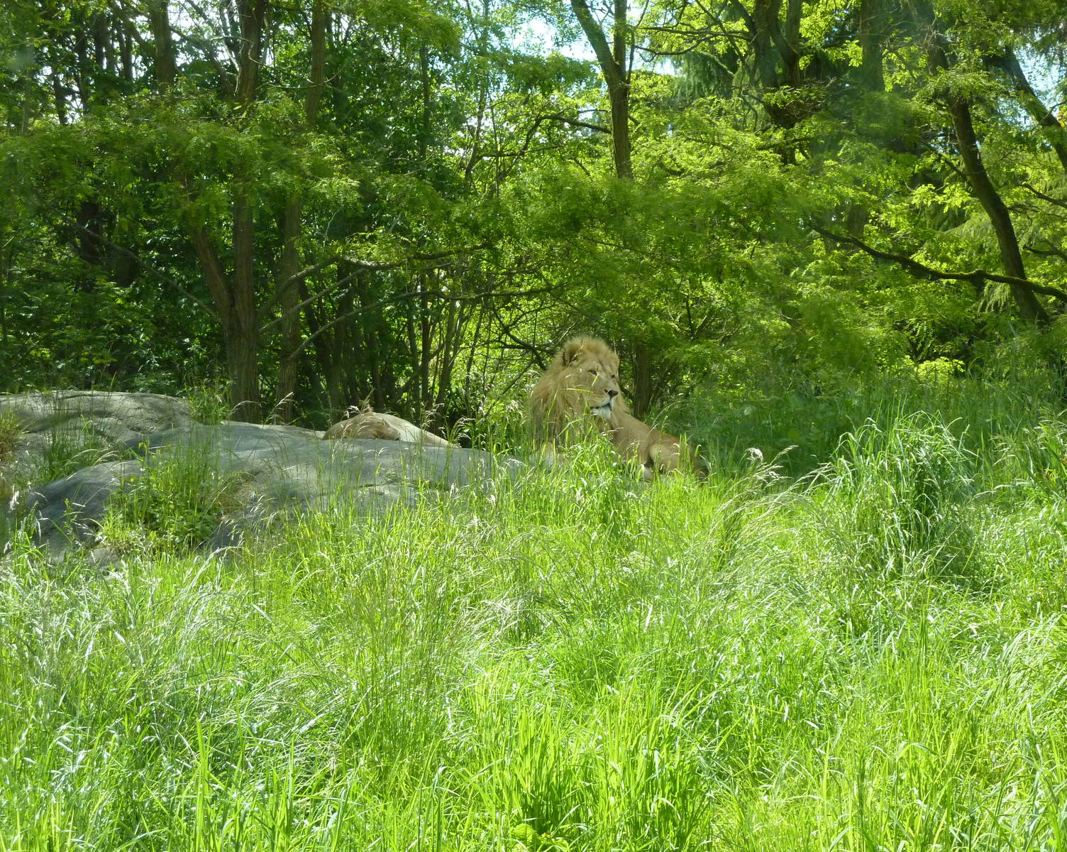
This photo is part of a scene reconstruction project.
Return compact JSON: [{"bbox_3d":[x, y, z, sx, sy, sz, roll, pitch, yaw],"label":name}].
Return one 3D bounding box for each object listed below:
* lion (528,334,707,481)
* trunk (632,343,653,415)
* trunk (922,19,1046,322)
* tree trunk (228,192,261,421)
[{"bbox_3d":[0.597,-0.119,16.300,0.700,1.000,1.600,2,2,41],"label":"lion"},{"bbox_3d":[0.943,-0.412,20.500,0.180,0.680,0.180,0,2,0],"label":"trunk"},{"bbox_3d":[4.314,-2.430,22.500,0.400,2.950,0.350,-19,2,0],"label":"trunk"},{"bbox_3d":[-2.506,-1.036,20.500,0.280,2.000,0.280,0,2,0],"label":"tree trunk"}]

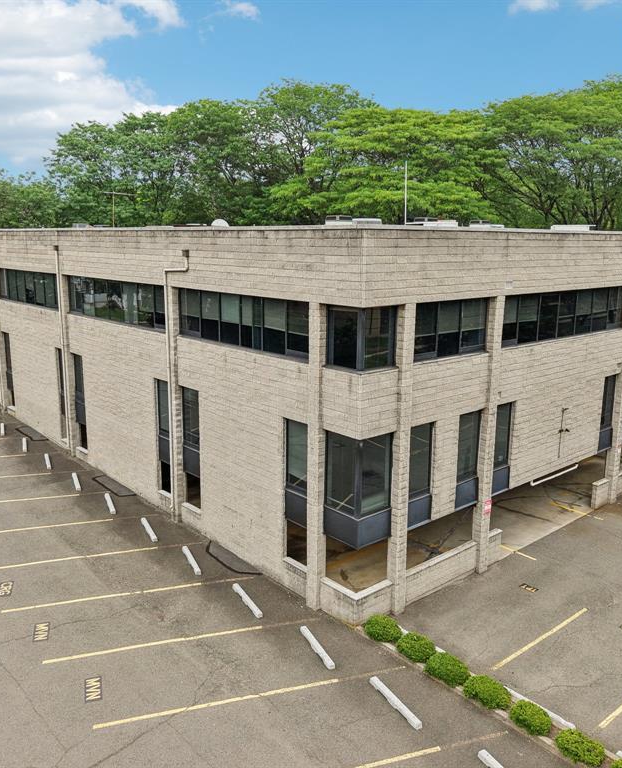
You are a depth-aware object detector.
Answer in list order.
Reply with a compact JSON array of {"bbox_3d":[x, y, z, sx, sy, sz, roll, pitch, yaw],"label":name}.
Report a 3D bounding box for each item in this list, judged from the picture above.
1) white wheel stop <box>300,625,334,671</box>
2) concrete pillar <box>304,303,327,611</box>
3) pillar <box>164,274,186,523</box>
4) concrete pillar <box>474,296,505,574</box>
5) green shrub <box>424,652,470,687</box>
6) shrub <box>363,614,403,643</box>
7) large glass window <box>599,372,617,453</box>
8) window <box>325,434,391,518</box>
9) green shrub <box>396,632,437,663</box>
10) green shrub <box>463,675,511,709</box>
[{"bbox_3d":[0.160,6.723,18.140,0.150,0.110,1.830,-4,13,-22],"label":"white wheel stop"},{"bbox_3d":[0.207,2.031,19.103,0.390,8.440,0.430,-10,16,-41],"label":"concrete pillar"},{"bbox_3d":[-4.709,0.813,24.784,0.310,8.380,0.420,-10,15,-40],"label":"pillar"},{"bbox_3d":[5.405,1.689,21.786,0.420,8.710,0.390,-10,16,-41],"label":"concrete pillar"},{"bbox_3d":[3.200,6.668,16.625,1.000,0.640,1.100,0,12,0],"label":"green shrub"},{"bbox_3d":[1.862,6.269,18.292,0.950,0.620,1.000,0,12,0],"label":"shrub"},{"bbox_3d":[11.305,1.137,27.196,1.230,2.930,0.180,-10,15,-40],"label":"large glass window"},{"bbox_3d":[1.289,2.276,19.133,1.340,2.200,1.340,-10,16,-41],"label":"window"},{"bbox_3d":[2.623,6.596,17.744,0.880,0.550,1.000,-10,15,-40],"label":"green shrub"},{"bbox_3d":[4.000,6.963,16.119,0.920,0.520,1.060,-10,15,-40],"label":"green shrub"}]

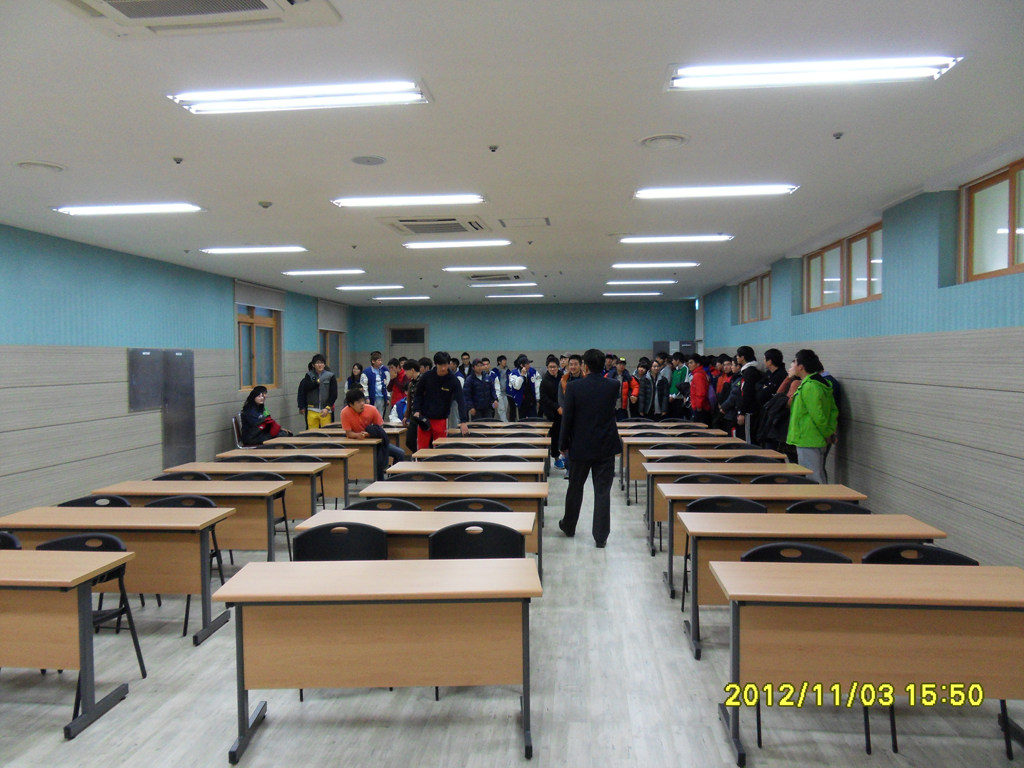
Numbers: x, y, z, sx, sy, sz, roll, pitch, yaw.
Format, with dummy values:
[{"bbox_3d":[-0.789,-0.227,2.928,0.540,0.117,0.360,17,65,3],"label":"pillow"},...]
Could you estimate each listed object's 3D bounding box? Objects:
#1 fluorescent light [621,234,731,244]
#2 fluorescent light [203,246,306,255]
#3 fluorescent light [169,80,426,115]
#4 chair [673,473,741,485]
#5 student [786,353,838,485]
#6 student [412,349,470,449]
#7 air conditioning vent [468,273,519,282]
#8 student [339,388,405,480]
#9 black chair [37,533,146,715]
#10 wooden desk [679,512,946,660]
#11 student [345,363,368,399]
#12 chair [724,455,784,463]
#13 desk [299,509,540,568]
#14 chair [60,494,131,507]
[{"bbox_3d":[1.818,-1.608,7.871,1.240,0.080,0.250,0,2,6],"label":"fluorescent light"},{"bbox_3d":[-3.033,-1.582,8.371,1.240,0.080,0.250,0,2,6],"label":"fluorescent light"},{"bbox_3d":[-1.049,-1.441,3.520,1.250,0.070,0.270,0,2,5],"label":"fluorescent light"},{"bbox_3d":[1.464,1.091,5.294,0.500,0.780,0.480,0,2,5],"label":"chair"},{"bbox_3d":[2.775,0.550,6.575,0.420,1.745,0.530,1,2,26],"label":"student"},{"bbox_3d":[-0.929,0.499,8.850,0.640,1.760,0.420,-1,2,-6],"label":"student"},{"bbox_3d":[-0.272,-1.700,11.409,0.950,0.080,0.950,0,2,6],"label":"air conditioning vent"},{"bbox_3d":[-1.734,0.725,8.782,0.750,1.310,0.650,-1,2,-23],"label":"student"},{"bbox_3d":[-2.280,1.185,3.574,0.490,0.770,0.520,0,2,7],"label":"black chair"},{"bbox_3d":[1.672,1.162,4.090,1.360,0.725,0.465,0,2,4],"label":"wooden desk"},{"bbox_3d":[-2.716,0.455,12.400,0.450,1.630,0.330,0,2,0],"label":"student"},{"bbox_3d":[2.174,1.048,6.293,0.500,0.780,0.480,0,2,5],"label":"chair"},{"bbox_3d":[-0.537,1.176,4.237,1.360,0.725,0.465,0,2,4],"label":"desk"},{"bbox_3d":[-2.808,1.133,4.573,0.500,0.770,0.520,0,2,4],"label":"chair"}]

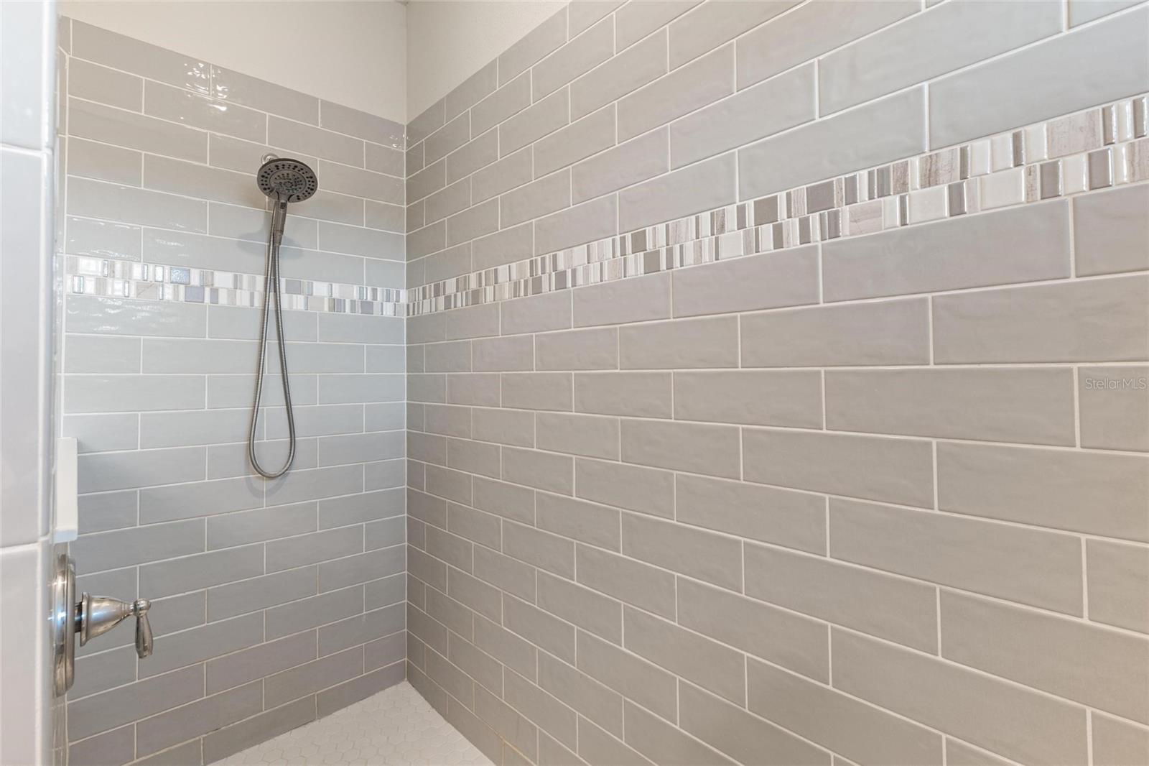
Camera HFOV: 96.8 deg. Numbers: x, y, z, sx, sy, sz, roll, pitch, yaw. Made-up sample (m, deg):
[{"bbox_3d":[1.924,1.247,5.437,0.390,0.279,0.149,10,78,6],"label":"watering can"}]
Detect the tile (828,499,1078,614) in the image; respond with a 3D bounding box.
[{"bbox_3d":[0.533,0.242,0.748,0.010,0.102,0.302,1,-1,-44],"label":"tile"}]

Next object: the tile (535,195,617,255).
[{"bbox_3d":[-0.002,-0.393,1.292,0.009,0.101,0.299,0,0,-45],"label":"tile"}]

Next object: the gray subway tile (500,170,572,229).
[{"bbox_3d":[-0.110,-0.497,1.401,0.009,0.101,0.299,0,0,-45],"label":"gray subway tile"}]

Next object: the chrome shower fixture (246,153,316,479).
[{"bbox_3d":[-0.891,-0.205,1.550,0.175,0.970,0.220,0,0,-42],"label":"chrome shower fixture"}]

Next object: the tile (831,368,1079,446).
[{"bbox_3d":[0.530,0.029,0.753,0.010,0.102,0.302,1,-1,-44],"label":"tile"}]

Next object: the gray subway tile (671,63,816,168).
[{"bbox_3d":[0.311,-0.498,0.978,0.010,0.100,0.300,1,-1,-44],"label":"gray subway tile"}]

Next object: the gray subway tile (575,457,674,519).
[{"bbox_3d":[0.108,0.237,1.176,0.010,0.100,0.300,1,-1,-44],"label":"gray subway tile"}]

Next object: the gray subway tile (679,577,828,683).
[{"bbox_3d":[0.321,0.450,0.956,0.010,0.100,0.300,1,-1,-44],"label":"gray subway tile"}]

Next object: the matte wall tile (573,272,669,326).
[{"bbox_3d":[0.103,-0.185,1.186,0.010,0.100,0.300,1,-1,-44],"label":"matte wall tile"}]

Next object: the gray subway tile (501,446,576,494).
[{"bbox_3d":[-0.103,0.232,1.393,0.009,0.101,0.299,0,0,-45],"label":"gray subway tile"}]

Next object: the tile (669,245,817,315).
[{"bbox_3d":[0.314,-0.186,0.976,0.009,0.101,0.299,0,0,-45],"label":"tile"}]

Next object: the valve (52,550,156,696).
[{"bbox_3d":[-0.597,0.293,0.652,0.094,0.172,0.172,0,0,-45],"label":"valve"}]

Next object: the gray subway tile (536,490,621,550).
[{"bbox_3d":[0.004,0.342,1.280,0.010,0.100,0.300,1,-1,-44],"label":"gray subway tile"}]

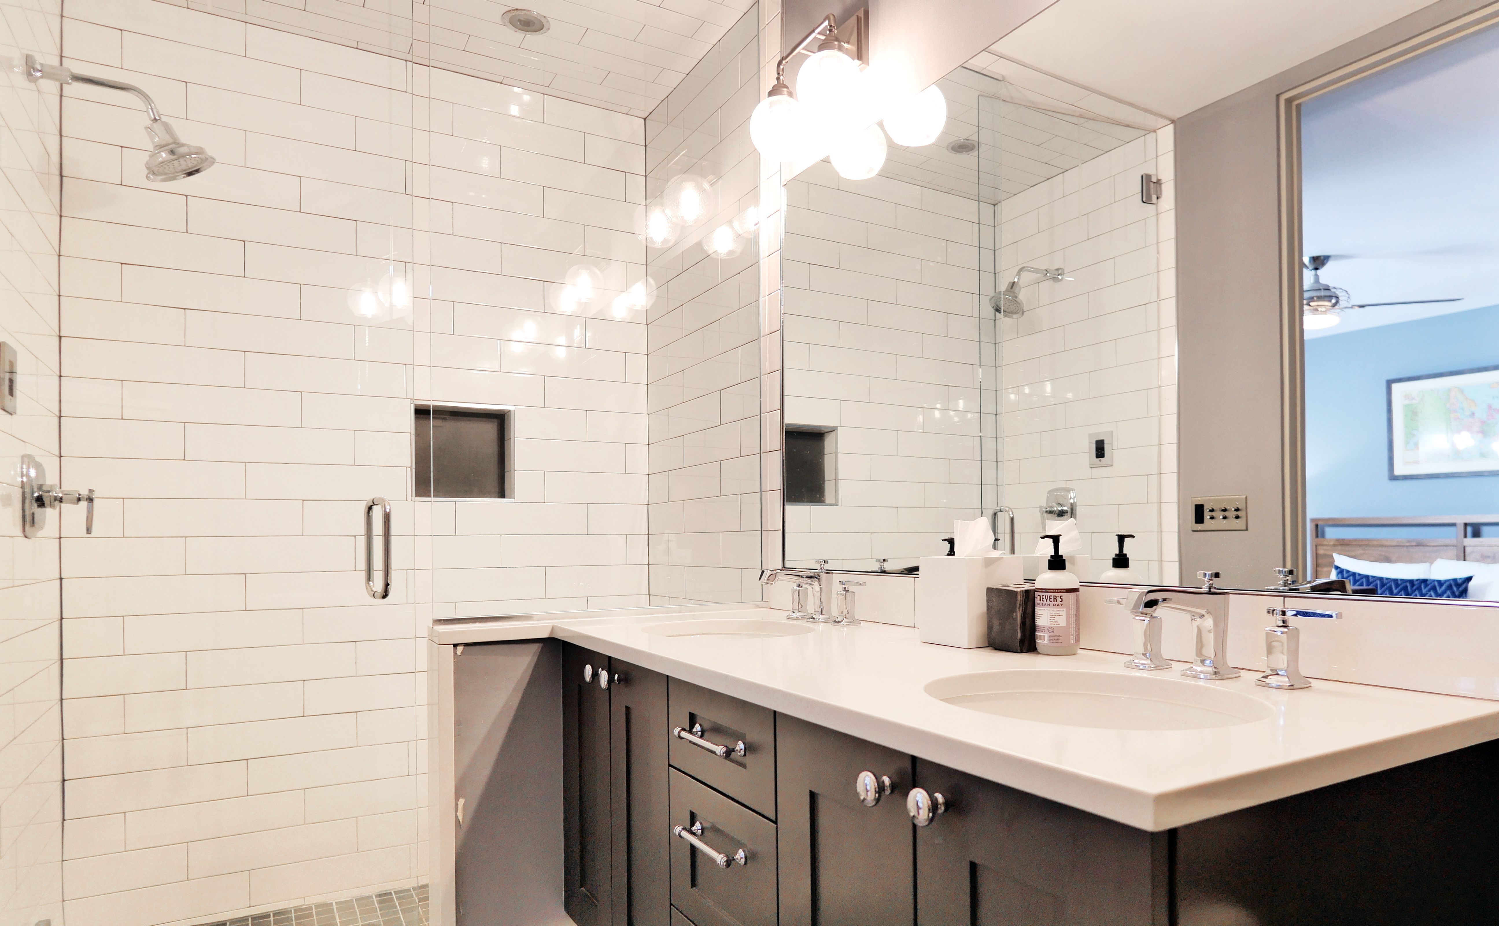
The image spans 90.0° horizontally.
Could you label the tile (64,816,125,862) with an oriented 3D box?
[{"bbox_3d":[-1.701,0.969,1.950,0.120,0.102,0.010,1,-3,-25],"label":"tile"}]

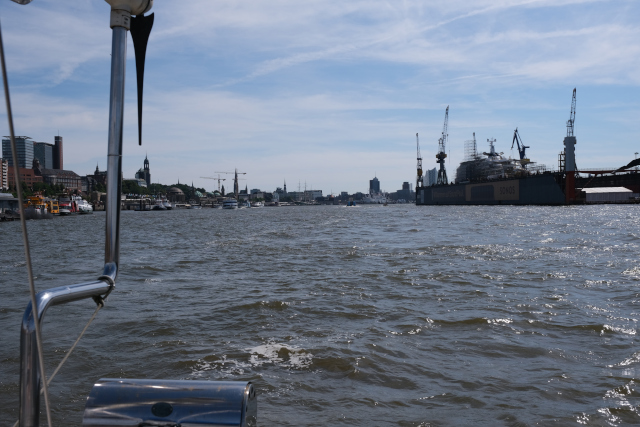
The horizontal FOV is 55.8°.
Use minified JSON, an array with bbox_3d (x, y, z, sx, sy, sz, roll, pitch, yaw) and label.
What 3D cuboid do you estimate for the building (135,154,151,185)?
[{"bbox_3d":[-450.920,-91.720,1540.000,46.000,130.000,65.000,-1,1,-27],"label":"building"}]

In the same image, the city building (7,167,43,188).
[{"bbox_3d":[-324.040,-35.630,664.000,20.000,27.500,42.000,0,1,25],"label":"city building"}]

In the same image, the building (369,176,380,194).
[{"bbox_3d":[174.550,-76.300,1915.000,31.000,82.000,31.000,-1,1,5],"label":"building"}]

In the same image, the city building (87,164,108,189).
[{"bbox_3d":[-266.820,-42.440,745.000,20.000,37.000,52.000,0,1,21],"label":"city building"}]

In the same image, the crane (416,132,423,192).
[{"bbox_3d":[105.660,-56.520,640.000,7.500,58.000,15.000,-1,1,12],"label":"crane"}]

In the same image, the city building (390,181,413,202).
[{"bbox_3d":[313.900,-80.730,2300.000,75.000,73.000,50.000,-1,1,7],"label":"city building"}]

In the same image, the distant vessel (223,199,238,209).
[{"bbox_3d":[-67.370,-6.930,455.000,9.500,7.800,32.000,-1,1,-9],"label":"distant vessel"}]

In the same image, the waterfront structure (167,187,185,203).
[{"bbox_3d":[-167.830,-20.470,706.000,21.000,19.500,21.000,-1,1,18],"label":"waterfront structure"}]

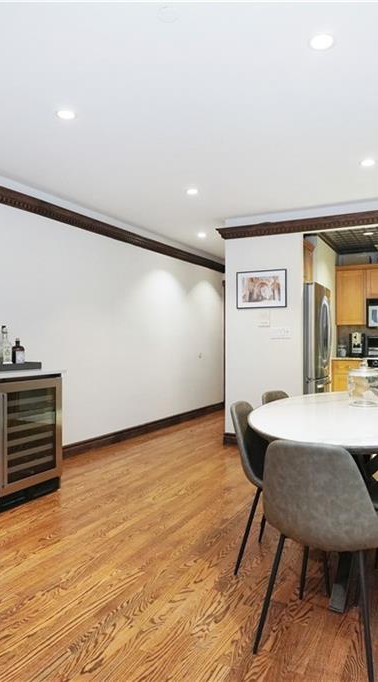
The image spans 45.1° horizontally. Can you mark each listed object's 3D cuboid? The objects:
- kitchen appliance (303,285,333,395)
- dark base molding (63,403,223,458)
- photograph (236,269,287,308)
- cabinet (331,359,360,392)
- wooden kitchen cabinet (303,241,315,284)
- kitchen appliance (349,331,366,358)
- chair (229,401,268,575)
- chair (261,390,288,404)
[{"bbox_3d":[1.229,0.269,5.464,0.840,1.780,0.910,0,0,28],"label":"kitchen appliance"},{"bbox_3d":[-0.320,1.075,5.876,0.030,0.120,3.540,0,0,30],"label":"dark base molding"},{"bbox_3d":[0.777,-0.551,4.890,0.560,0.410,0.025,0,0,28],"label":"photograph"},{"bbox_3d":[2.491,0.711,6.902,0.480,0.880,0.610,0,0,28],"label":"cabinet"},{"bbox_3d":[1.043,-0.920,5.349,0.600,0.430,0.920,0,0,28],"label":"wooden kitchen cabinet"},{"bbox_3d":[2.407,0.050,6.525,0.180,0.345,0.330,0,0,28],"label":"kitchen appliance"},{"bbox_3d":[0.515,0.761,2.369,0.535,0.830,0.455,0,0,29],"label":"chair"},{"bbox_3d":[0.813,0.725,2.891,0.540,0.820,0.460,0,0,28],"label":"chair"}]

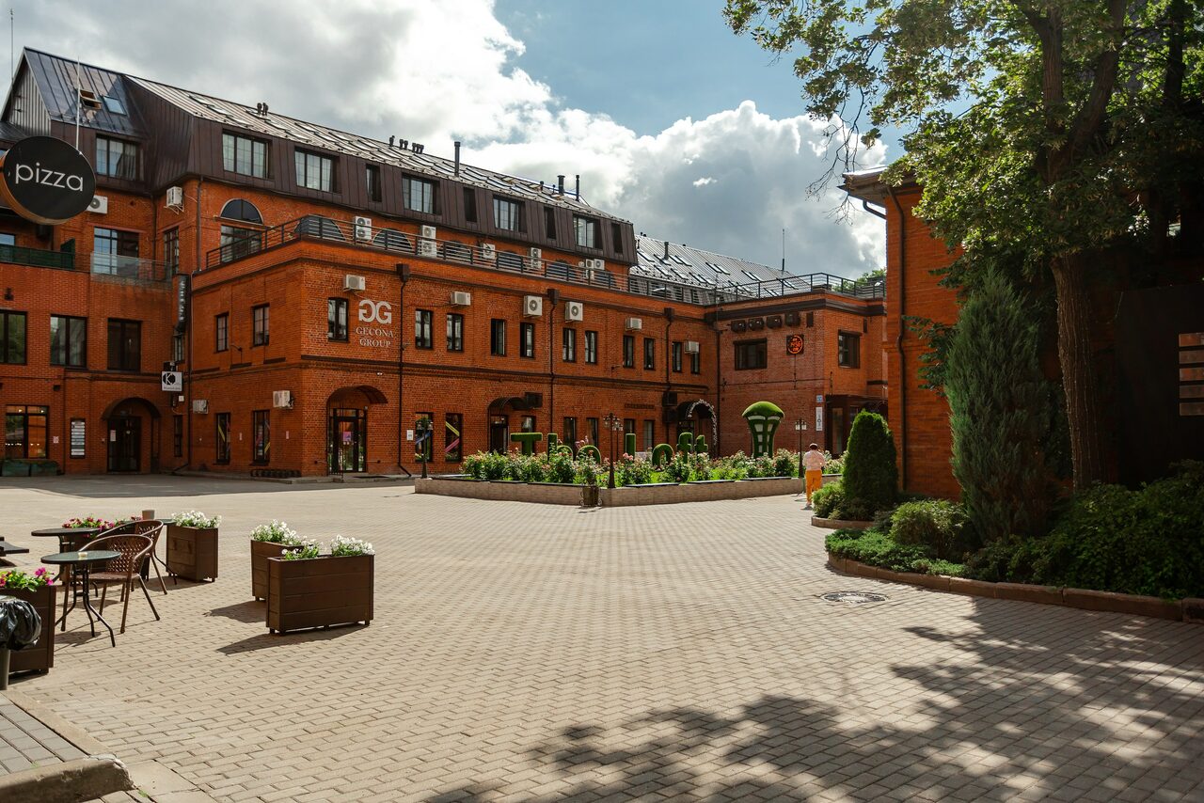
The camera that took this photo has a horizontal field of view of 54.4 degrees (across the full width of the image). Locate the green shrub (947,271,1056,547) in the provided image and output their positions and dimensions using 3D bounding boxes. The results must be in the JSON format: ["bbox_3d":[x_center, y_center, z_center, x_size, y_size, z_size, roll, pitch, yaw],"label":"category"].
[{"bbox_3d":[5.376,0.133,15.800,1.360,3.800,1.360,0,-2,0],"label":"green shrub"}]

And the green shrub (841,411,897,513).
[{"bbox_3d":[5.235,1.196,22.900,1.100,2.050,1.100,0,-2,0],"label":"green shrub"}]

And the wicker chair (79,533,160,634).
[{"bbox_3d":[-4.400,1.623,10.513,0.580,0.770,0.650,0,-2,1],"label":"wicker chair"}]

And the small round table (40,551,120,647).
[{"bbox_3d":[-4.235,1.618,9.542,0.630,0.700,0.630,0,-2,0],"label":"small round table"}]

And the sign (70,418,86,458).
[{"bbox_3d":[-22.881,1.622,51.100,0.070,1.720,0.660,-2,-3,41],"label":"sign"}]

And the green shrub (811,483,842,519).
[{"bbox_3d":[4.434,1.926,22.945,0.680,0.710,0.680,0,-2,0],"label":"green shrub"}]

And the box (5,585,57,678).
[{"bbox_3d":[-4.165,1.544,7.793,0.920,0.600,0.290,2,-3,-36],"label":"box"}]

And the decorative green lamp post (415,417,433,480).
[{"bbox_3d":[-5.471,1.431,35.972,0.580,1.950,0.550,0,-2,0],"label":"decorative green lamp post"}]

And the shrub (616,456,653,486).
[{"bbox_3d":[0.866,1.846,31.253,1.000,0.820,0.950,0,-2,0],"label":"shrub"}]

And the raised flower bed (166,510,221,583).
[{"bbox_3d":[-4.797,1.683,13.715,0.280,0.760,1.020,2,-3,-38],"label":"raised flower bed"}]

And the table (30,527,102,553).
[{"bbox_3d":[-5.769,1.742,12.590,0.630,0.700,0.630,0,-2,0],"label":"table"}]

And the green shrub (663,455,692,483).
[{"bbox_3d":[2.089,1.907,32.300,0.820,0.850,0.800,0,-2,0],"label":"green shrub"}]

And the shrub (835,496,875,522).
[{"bbox_3d":[5.002,2.162,23.100,0.780,0.520,0.720,0,-2,0],"label":"shrub"}]

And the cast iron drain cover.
[{"bbox_3d":[2.555,2.004,11.844,0.700,0.050,0.720,0,-2,0],"label":"cast iron drain cover"}]

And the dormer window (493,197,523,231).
[{"bbox_3d":[-5.156,-10.339,64.500,0.400,1.680,2.200,-2,-3,39],"label":"dormer window"}]

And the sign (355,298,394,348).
[{"bbox_3d":[-8.516,-2.903,43.800,0.080,1.780,1.850,-2,-3,39],"label":"sign"}]

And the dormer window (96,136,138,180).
[{"bbox_3d":[-21.745,-10.938,52.500,0.250,1.650,1.850,-2,-3,41],"label":"dormer window"}]

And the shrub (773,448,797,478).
[{"bbox_3d":[5.784,1.988,37.200,0.780,0.970,0.780,0,-2,0],"label":"shrub"}]

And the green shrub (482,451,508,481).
[{"bbox_3d":[-3.146,1.927,34.500,0.850,0.900,0.850,0,-2,0],"label":"green shrub"}]

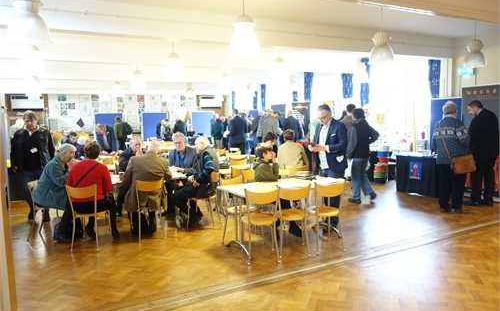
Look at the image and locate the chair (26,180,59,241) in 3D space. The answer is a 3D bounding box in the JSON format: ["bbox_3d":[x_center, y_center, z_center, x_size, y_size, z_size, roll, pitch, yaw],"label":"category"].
[{"bbox_3d":[-2.809,0.721,5.470,0.490,0.790,0.410,-3,6,-17],"label":"chair"}]

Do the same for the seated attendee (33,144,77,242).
[{"bbox_3d":[-2.600,0.490,5.280,0.680,1.220,0.460,-2,6,-6],"label":"seated attendee"}]

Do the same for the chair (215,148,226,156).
[{"bbox_3d":[-0.770,0.239,9.420,0.400,0.790,0.460,-3,6,-17],"label":"chair"}]

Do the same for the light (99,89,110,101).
[{"bbox_3d":[-6.394,-2.638,17.127,0.410,0.560,0.410,-4,6,-28],"label":"light"}]

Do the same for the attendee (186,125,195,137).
[{"bbox_3d":[-2.357,-0.508,15.400,0.480,1.270,0.650,-3,6,-14],"label":"attendee"}]

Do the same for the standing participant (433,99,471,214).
[{"bbox_3d":[3.251,0.027,6.273,0.560,1.760,0.420,3,7,31],"label":"standing participant"}]

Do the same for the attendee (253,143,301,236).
[{"bbox_3d":[0.353,0.468,5.380,0.700,1.200,0.450,2,7,25],"label":"attendee"}]

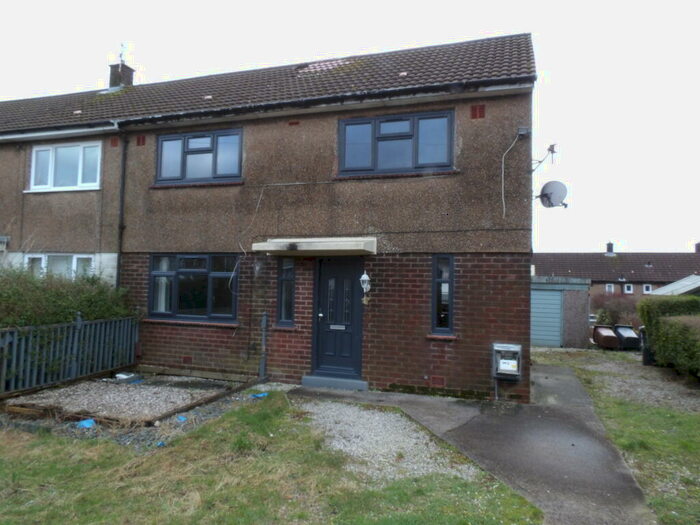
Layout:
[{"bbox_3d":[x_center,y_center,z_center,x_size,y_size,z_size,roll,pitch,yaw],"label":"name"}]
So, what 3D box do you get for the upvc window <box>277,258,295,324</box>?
[{"bbox_3d":[-1.129,0.510,8.791,0.342,1.302,0.090,0,-4,18],"label":"upvc window"}]

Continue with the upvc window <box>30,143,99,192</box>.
[{"bbox_3d":[-6.083,-2.036,10.376,1.922,1.004,0.090,0,-3,18],"label":"upvc window"}]

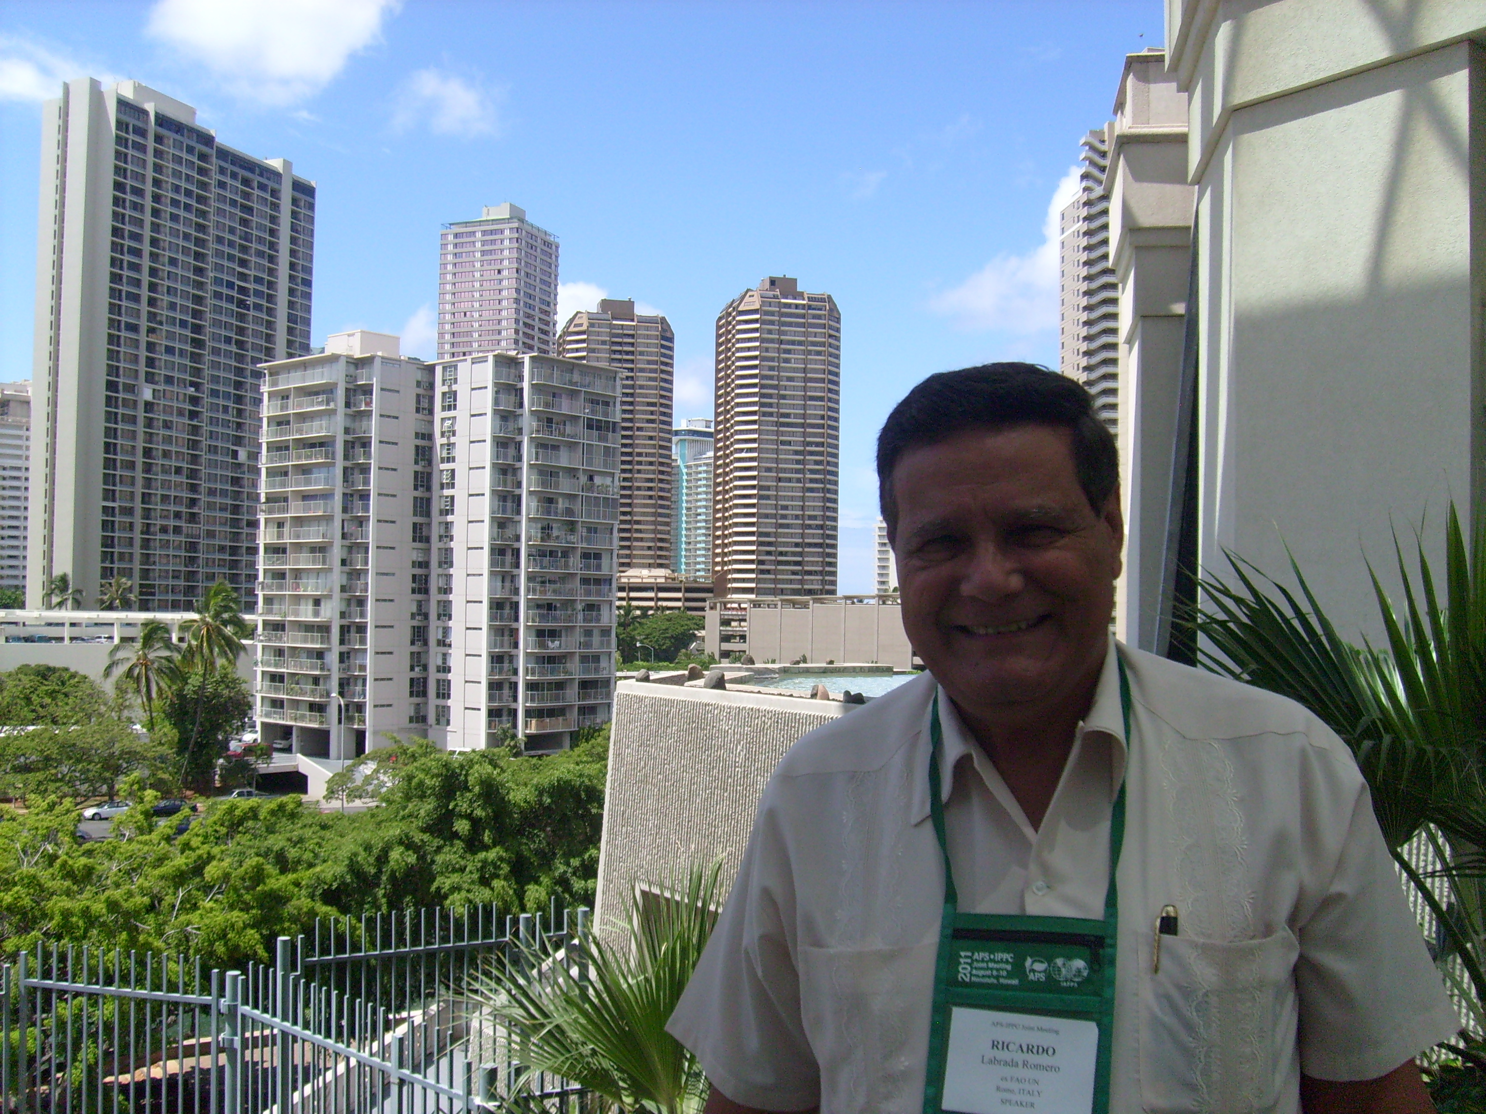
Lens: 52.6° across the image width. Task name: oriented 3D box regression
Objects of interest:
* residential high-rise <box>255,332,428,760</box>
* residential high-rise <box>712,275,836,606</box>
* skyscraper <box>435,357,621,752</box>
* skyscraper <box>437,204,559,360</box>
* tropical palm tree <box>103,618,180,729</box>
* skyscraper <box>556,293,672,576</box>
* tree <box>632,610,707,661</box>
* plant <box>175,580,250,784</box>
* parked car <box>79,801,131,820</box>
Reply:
[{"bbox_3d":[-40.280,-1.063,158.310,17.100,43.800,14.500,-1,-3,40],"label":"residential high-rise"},{"bbox_3d":[9.754,-23.645,444.052,31.600,117.700,33.000,2,-3,-15],"label":"residential high-rise"},{"bbox_3d":[-23.087,0.613,155.772,13.300,40.800,14.700,-1,-3,40],"label":"skyscraper"},{"bbox_3d":[-67.405,-31.530,407.413,24.200,127.700,22.200,0,-3,21],"label":"skyscraper"},{"bbox_3d":[-54.791,12.912,136.527,6.200,15.100,6.200,2,-3,-22],"label":"tropical palm tree"},{"bbox_3d":[-42.566,-23.038,481.256,33.000,118.000,33.000,2,-3,-15],"label":"skyscraper"},{"bbox_3d":[-16.040,20.339,319.405,16.300,18.100,16.000,1,-3,-3],"label":"tree"},{"bbox_3d":[-48.255,11.421,136.597,6.300,18.300,6.300,2,-3,-19],"label":"plant"},{"bbox_3d":[-47.568,19.169,113.738,4.500,1.450,1.770,2,-3,-23],"label":"parked car"}]

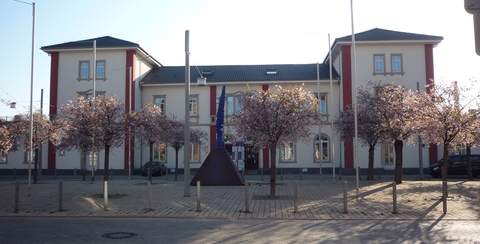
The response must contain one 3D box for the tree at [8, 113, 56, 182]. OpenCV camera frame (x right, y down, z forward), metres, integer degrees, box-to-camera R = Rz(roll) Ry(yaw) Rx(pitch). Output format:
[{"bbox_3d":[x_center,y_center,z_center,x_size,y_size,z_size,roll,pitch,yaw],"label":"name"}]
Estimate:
[{"bbox_3d":[-11.689,1.419,25.234,2.950,4.128,2.900,-1,-4,4],"label":"tree"}]

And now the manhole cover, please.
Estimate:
[{"bbox_3d":[-2.670,2.514,9.749,0.790,0.050,0.790,-1,-4,4],"label":"manhole cover"}]

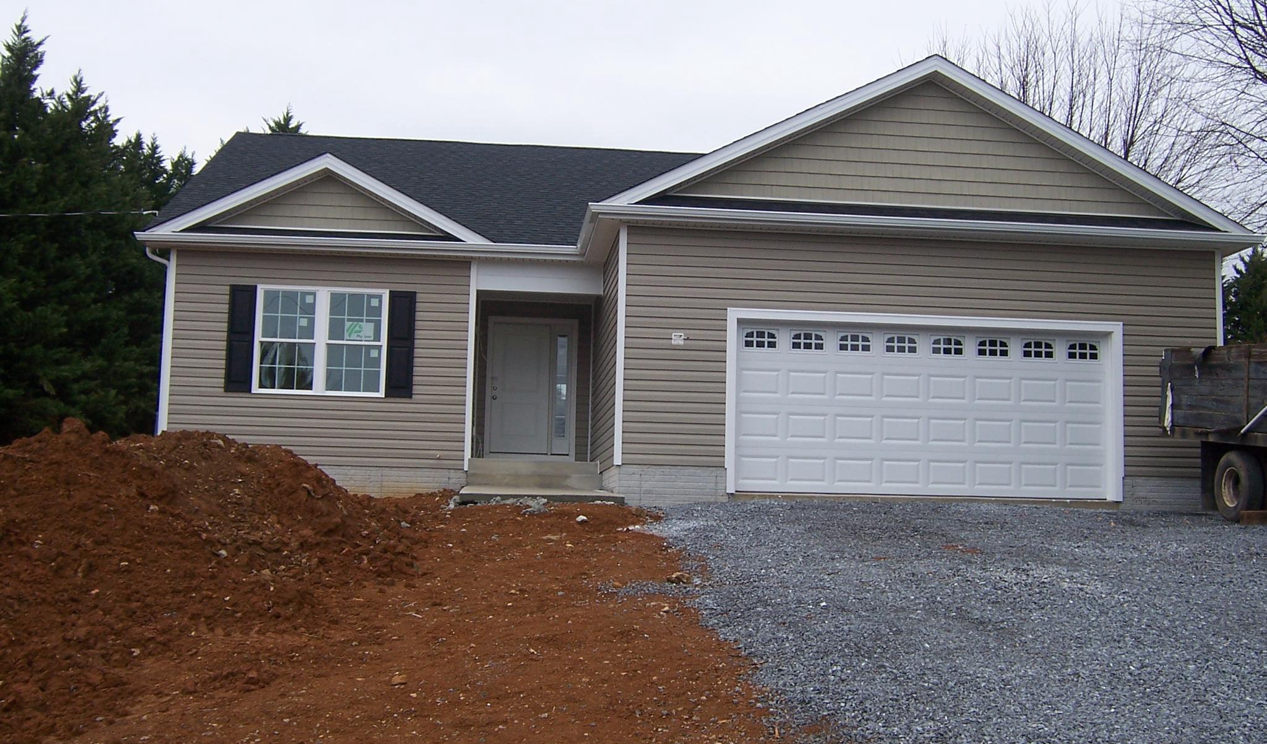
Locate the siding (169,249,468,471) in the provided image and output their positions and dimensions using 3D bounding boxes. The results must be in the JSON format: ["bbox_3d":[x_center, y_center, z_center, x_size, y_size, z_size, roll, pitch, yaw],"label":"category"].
[{"bbox_3d":[-4.329,-0.169,20.230,4.090,2.920,0.120,2,-6,-5],"label":"siding"}]

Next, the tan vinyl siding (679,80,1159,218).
[{"bbox_3d":[3.743,-2.878,18.502,6.382,1.628,0.120,2,-6,-5],"label":"tan vinyl siding"}]

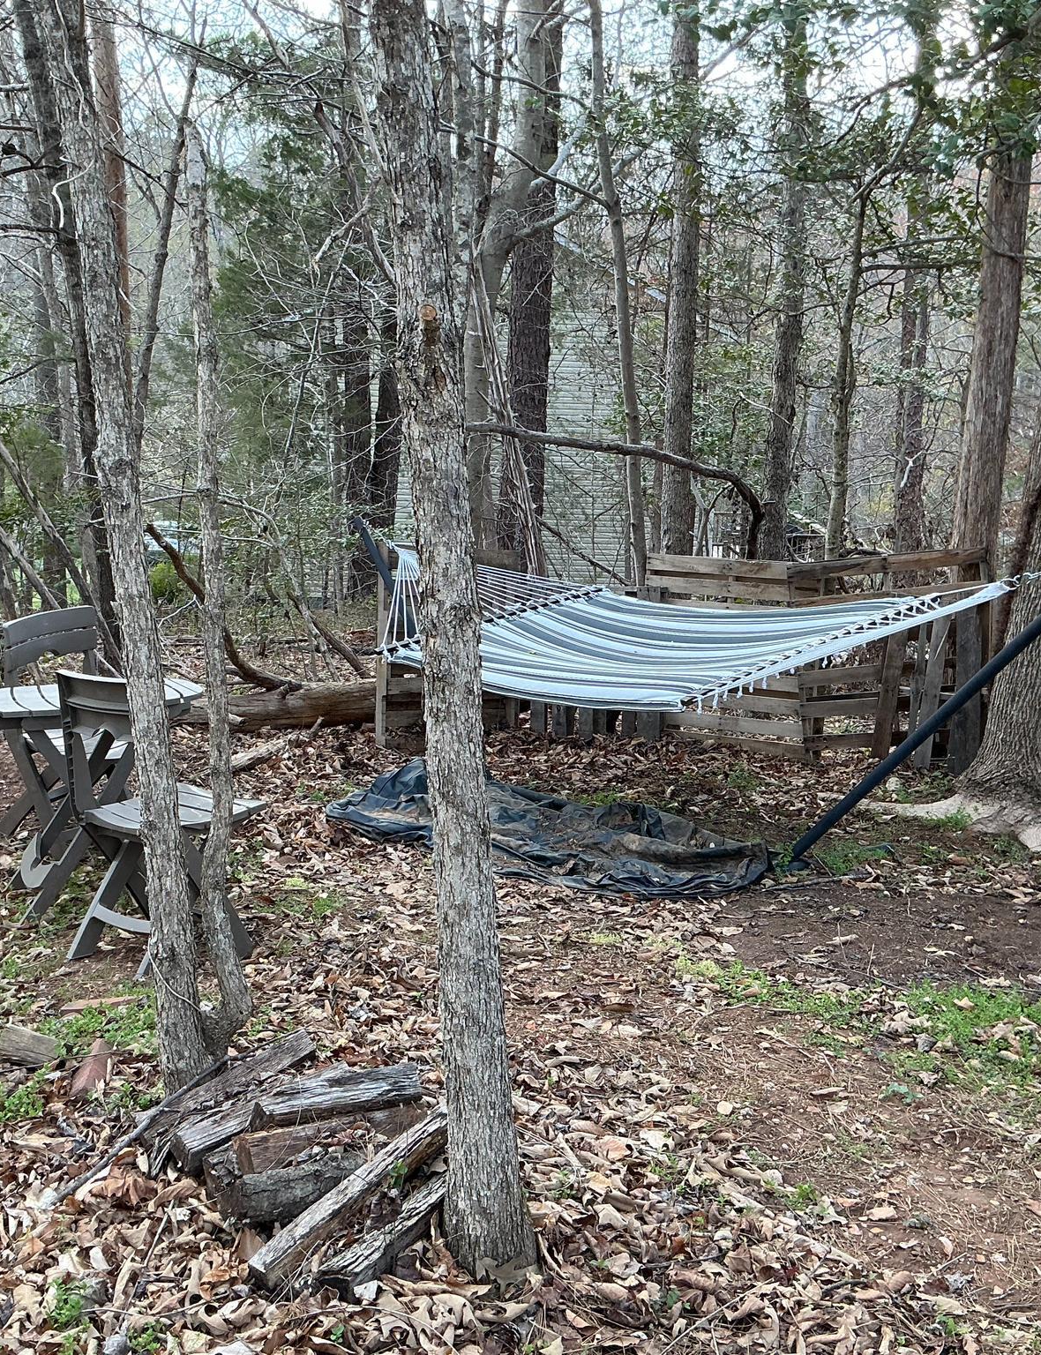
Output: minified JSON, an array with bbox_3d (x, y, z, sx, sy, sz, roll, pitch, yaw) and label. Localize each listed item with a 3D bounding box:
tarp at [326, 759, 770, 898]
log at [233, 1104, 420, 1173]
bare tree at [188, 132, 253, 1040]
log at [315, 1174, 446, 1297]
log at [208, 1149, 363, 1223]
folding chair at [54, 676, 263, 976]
[{"bbox_3d":[0.080,0.510,5.578,1.100,0.170,2.000,-7,10,-44],"label":"tarp"},{"bbox_3d":[-0.370,0.894,2.880,0.380,0.080,0.085,-4,8,-26],"label":"log"},{"bbox_3d":[-0.690,-0.173,3.365,0.125,2.080,0.120,0,7,0],"label":"bare tree"},{"bbox_3d":[-0.212,0.939,2.558,0.085,0.075,0.380,4,8,29],"label":"log"},{"bbox_3d":[-0.410,0.912,2.675,0.320,0.100,0.115,-2,8,-17],"label":"log"},{"bbox_3d":[-0.980,0.380,4.050,0.430,0.810,0.500,6,9,38],"label":"folding chair"}]

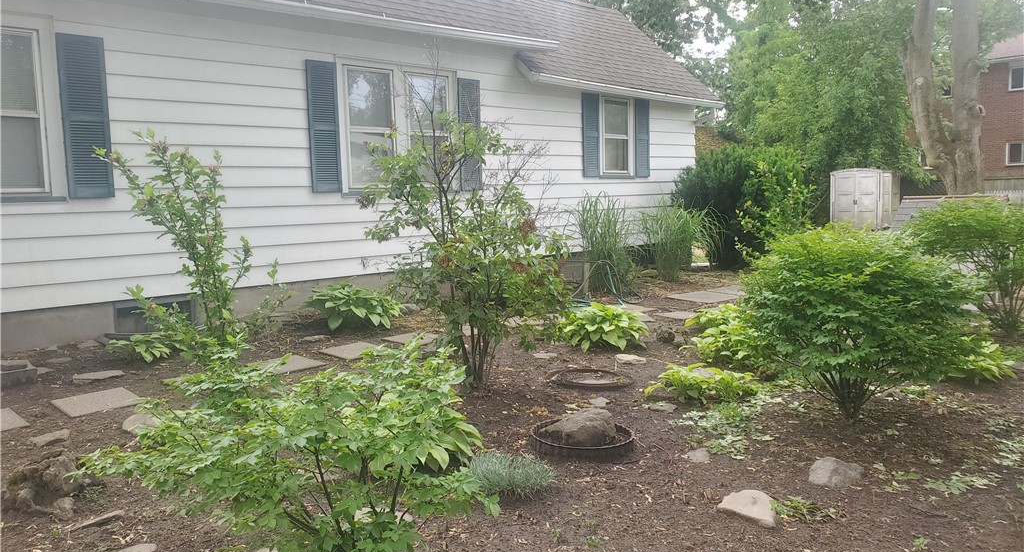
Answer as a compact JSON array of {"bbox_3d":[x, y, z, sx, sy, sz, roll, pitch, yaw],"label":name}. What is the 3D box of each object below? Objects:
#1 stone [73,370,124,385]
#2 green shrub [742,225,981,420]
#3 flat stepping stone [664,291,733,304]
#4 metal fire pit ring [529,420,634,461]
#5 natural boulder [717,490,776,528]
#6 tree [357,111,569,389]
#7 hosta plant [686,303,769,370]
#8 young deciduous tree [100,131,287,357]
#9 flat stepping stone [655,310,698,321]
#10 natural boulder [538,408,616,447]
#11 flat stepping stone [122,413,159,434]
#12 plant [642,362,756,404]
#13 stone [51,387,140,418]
[{"bbox_3d":[-2.960,0.718,5.500,0.350,0.050,0.160,-7,8,-43],"label":"stone"},{"bbox_3d":[1.976,0.259,4.360,1.300,1.100,1.220,2,7,24],"label":"green shrub"},{"bbox_3d":[2.253,0.242,9.003,0.660,0.050,0.570,-7,8,-43],"label":"flat stepping stone"},{"bbox_3d":[0.365,0.854,3.930,0.530,0.085,0.530,-1,6,0],"label":"metal fire pit ring"},{"bbox_3d":[0.990,0.948,3.170,0.160,0.085,0.260,-6,8,-40],"label":"natural boulder"},{"bbox_3d":[-0.320,-0.161,5.200,1.320,1.800,1.200,-2,6,-4],"label":"tree"},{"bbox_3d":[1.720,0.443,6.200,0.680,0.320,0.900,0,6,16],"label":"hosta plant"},{"bbox_3d":[-2.795,-0.337,6.750,1.550,1.880,1.250,-7,8,-41],"label":"young deciduous tree"},{"bbox_3d":[1.662,0.413,7.748,0.400,0.045,0.380,-6,8,-38],"label":"flat stepping stone"},{"bbox_3d":[0.338,0.774,3.960,0.390,0.170,0.270,-1,6,5],"label":"natural boulder"},{"bbox_3d":[-2.080,0.843,4.370,0.250,0.060,0.270,-4,7,-25],"label":"flat stepping stone"},{"bbox_3d":[1.200,0.655,4.950,0.680,0.210,0.420,0,6,14],"label":"plant"},{"bbox_3d":[-2.656,0.816,4.902,0.410,0.045,0.410,-7,9,-44],"label":"stone"}]

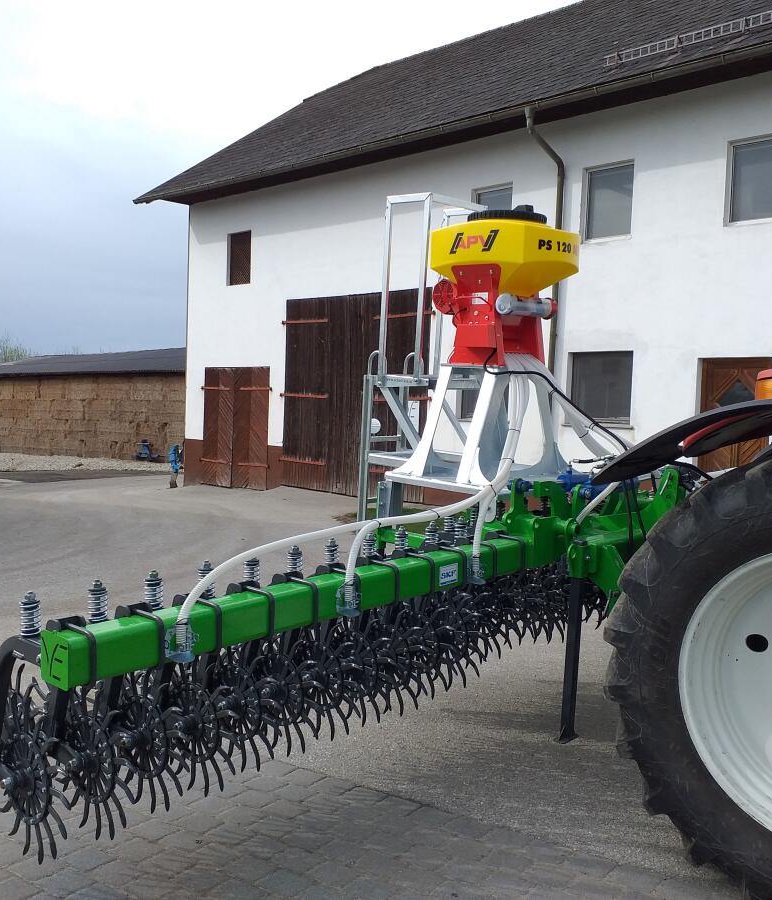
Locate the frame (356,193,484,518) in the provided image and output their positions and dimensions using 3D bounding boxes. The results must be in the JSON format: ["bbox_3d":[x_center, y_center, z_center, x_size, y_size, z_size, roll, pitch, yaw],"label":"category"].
[{"bbox_3d":[0.245,-0.456,5.629,0.570,2.040,0.560,8,8,40],"label":"frame"}]

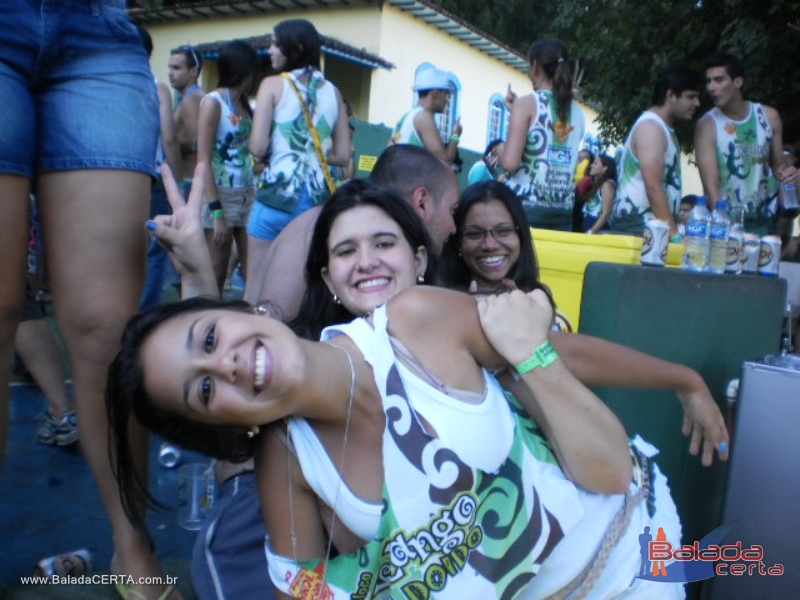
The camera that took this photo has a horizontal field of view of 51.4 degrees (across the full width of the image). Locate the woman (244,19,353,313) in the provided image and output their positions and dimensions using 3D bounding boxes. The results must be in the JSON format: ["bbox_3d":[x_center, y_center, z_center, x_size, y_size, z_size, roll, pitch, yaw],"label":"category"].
[{"bbox_3d":[-0.478,-0.353,3.490,0.450,1.630,0.300,3,5,-24],"label":"woman"}]

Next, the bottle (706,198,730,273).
[{"bbox_3d":[0.922,-0.182,2.400,0.063,0.215,0.063,5,4,0],"label":"bottle"}]

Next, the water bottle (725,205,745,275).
[{"bbox_3d":[0.977,-0.176,2.420,0.061,0.205,0.061,5,4,0],"label":"water bottle"}]

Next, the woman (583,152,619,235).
[{"bbox_3d":[1.794,-0.524,7.659,0.300,1.620,0.420,3,5,-24],"label":"woman"}]

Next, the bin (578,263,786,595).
[{"bbox_3d":[0.830,0.330,2.624,0.550,0.860,0.540,6,4,12],"label":"bin"}]

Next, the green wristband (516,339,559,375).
[{"bbox_3d":[0.164,0.069,1.000,0.056,0.025,0.045,-23,-21,-3],"label":"green wristband"}]

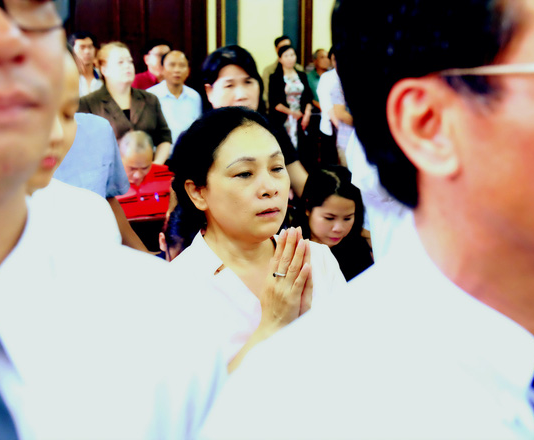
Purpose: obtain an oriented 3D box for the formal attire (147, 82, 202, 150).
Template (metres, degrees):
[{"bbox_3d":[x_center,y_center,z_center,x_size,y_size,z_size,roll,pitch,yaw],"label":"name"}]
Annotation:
[{"bbox_3d":[-0.644,-0.675,5.721,0.460,0.620,0.270,-2,13,-10],"label":"formal attire"}]

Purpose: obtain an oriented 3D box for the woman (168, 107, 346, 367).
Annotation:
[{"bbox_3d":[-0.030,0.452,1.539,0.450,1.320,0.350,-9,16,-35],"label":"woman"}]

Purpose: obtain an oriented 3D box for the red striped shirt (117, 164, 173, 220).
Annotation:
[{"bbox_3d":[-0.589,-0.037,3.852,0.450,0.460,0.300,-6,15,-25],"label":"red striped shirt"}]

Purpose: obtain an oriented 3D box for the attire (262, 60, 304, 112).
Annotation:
[{"bbox_3d":[0.153,-1.300,8.171,0.460,0.620,0.270,-3,14,-15],"label":"attire"}]

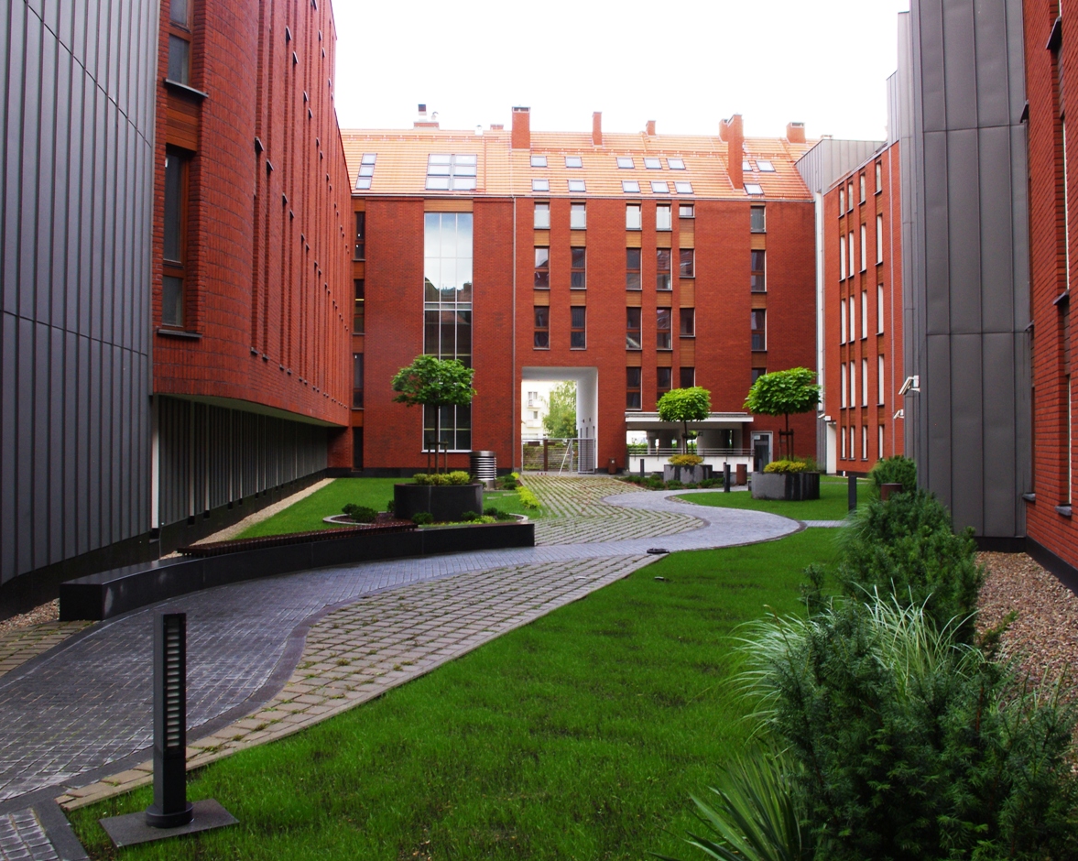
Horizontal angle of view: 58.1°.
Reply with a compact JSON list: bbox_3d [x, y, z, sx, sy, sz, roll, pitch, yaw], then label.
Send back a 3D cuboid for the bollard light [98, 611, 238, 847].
[{"bbox_3d":[-1.563,1.210,4.110,0.475,0.885,0.330,1,-1,-34],"label":"bollard light"}]

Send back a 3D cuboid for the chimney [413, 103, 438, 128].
[{"bbox_3d":[-6.249,-17.322,53.500,1.380,1.350,0.850,0,-1,-2],"label":"chimney"}]

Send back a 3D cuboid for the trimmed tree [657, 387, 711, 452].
[{"bbox_3d":[5.756,-0.236,38.600,2.200,3.100,2.150,0,-1,-2],"label":"trimmed tree"}]

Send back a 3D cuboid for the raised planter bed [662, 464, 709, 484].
[{"bbox_3d":[5.897,1.705,38.600,1.920,0.720,1.920,0,-1,-2],"label":"raised planter bed"}]

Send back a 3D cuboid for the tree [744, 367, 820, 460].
[{"bbox_3d":[6.808,-0.313,27.200,2.150,3.000,2.100,0,-1,-2],"label":"tree"}]

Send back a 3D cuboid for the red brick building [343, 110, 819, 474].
[{"bbox_3d":[1.980,-7.368,54.200,23.800,19.200,11.800,0,-1,-2],"label":"red brick building"}]

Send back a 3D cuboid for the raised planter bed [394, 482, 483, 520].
[{"bbox_3d":[-2.095,1.477,20.400,1.920,0.720,1.920,0,-1,-2],"label":"raised planter bed"}]

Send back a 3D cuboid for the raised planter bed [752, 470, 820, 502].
[{"bbox_3d":[6.907,1.577,27.200,1.920,0.720,1.920,0,-1,-2],"label":"raised planter bed"}]

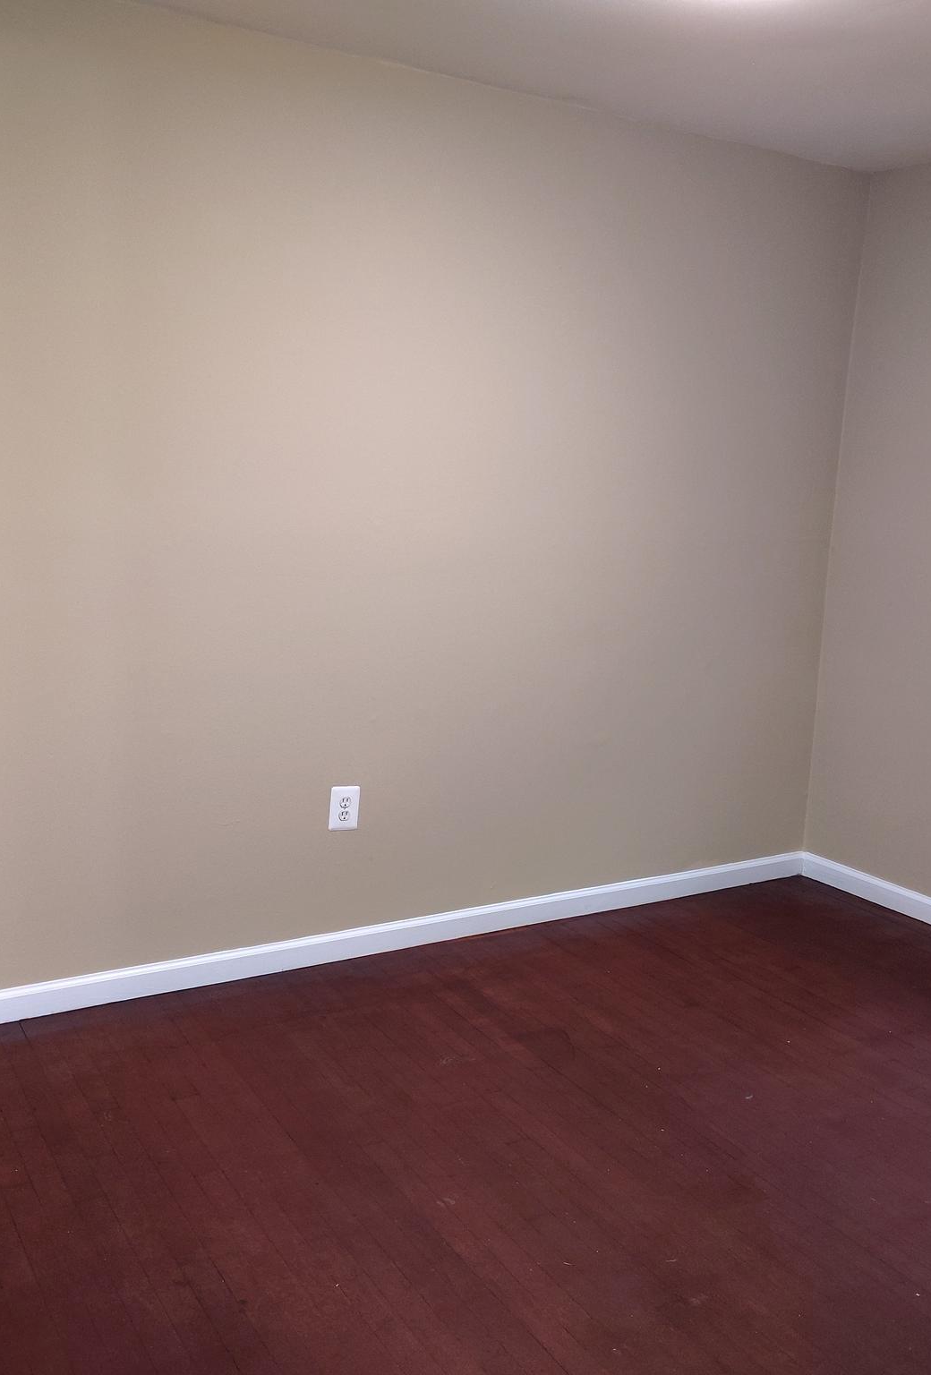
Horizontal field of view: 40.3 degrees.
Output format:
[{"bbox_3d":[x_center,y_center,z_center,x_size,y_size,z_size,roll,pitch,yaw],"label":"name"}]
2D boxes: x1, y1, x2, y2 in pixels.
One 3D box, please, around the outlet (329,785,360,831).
[{"bbox_3d":[-0.340,0.338,3.559,0.087,0.125,0.008,0,10,-33],"label":"outlet"}]

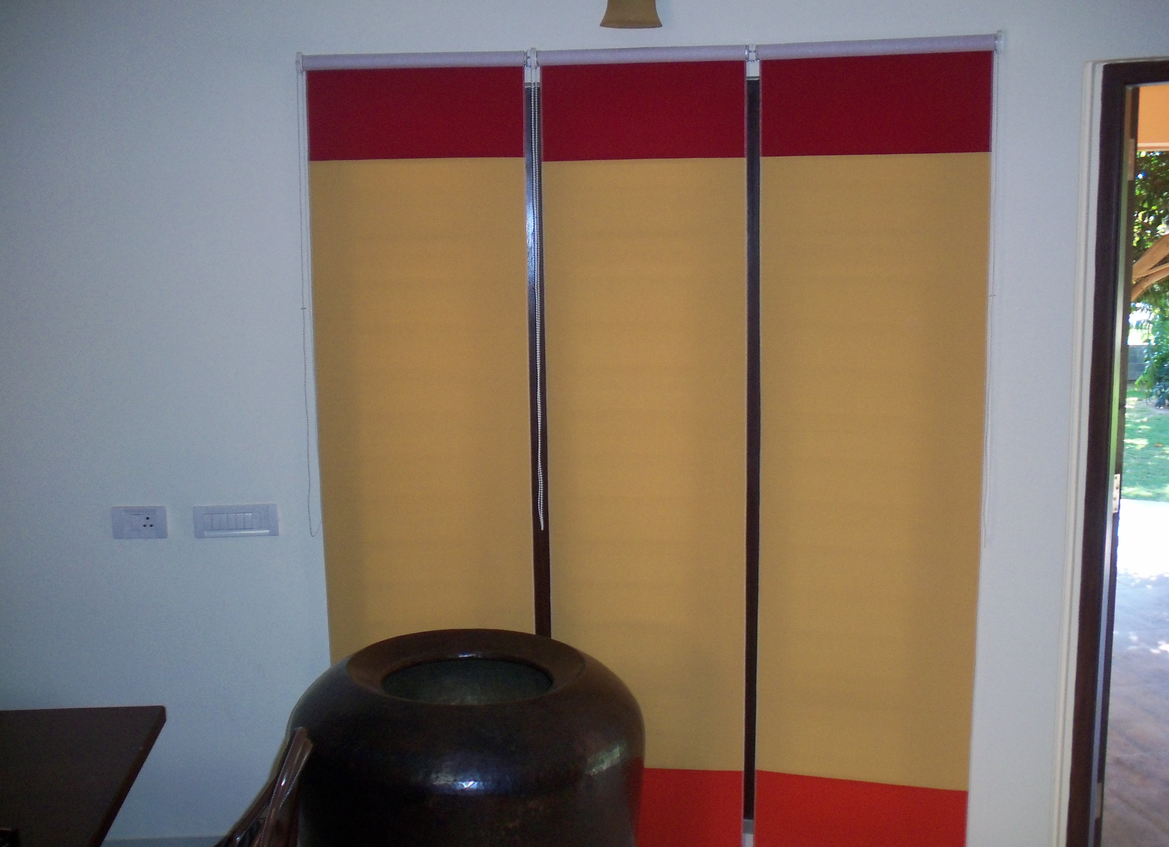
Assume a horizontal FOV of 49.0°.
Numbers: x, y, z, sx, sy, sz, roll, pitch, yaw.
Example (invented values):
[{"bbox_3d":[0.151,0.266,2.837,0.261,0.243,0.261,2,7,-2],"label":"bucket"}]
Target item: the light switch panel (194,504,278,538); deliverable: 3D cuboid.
[{"bbox_3d":[-0.964,0.271,3.546,0.234,0.091,0.014,-1,8,0],"label":"light switch panel"}]

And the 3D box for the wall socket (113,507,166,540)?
[{"bbox_3d":[-1.230,0.275,3.544,0.153,0.092,0.014,-1,8,0],"label":"wall socket"}]

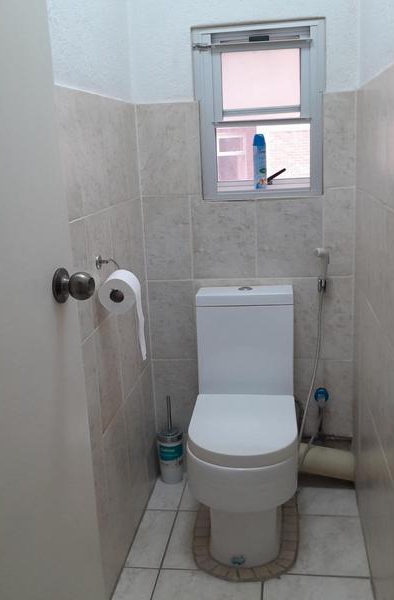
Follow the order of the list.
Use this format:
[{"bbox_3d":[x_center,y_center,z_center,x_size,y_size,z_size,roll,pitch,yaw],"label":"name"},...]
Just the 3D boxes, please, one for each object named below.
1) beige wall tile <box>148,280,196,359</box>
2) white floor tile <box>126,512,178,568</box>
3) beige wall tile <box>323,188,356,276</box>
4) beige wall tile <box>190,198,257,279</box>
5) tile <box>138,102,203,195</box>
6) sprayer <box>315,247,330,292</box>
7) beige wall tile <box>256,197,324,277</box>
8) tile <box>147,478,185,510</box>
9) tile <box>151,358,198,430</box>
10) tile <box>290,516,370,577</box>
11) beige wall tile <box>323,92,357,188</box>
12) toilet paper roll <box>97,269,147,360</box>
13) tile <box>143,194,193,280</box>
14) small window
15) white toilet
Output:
[{"bbox_3d":[-0.096,0.082,2.442,0.189,0.332,0.010,-1,14,8],"label":"beige wall tile"},{"bbox_3d":[-0.159,0.864,2.180,0.123,0.010,0.329,-1,15,8],"label":"white floor tile"},{"bbox_3d":[0.532,-0.248,2.244,0.116,0.328,0.010,-1,15,8],"label":"beige wall tile"},{"bbox_3d":[0.104,-0.243,2.308,0.250,0.328,0.010,-1,15,8],"label":"beige wall tile"},{"bbox_3d":[-0.104,-0.569,2.272,0.241,0.335,0.010,-1,14,8],"label":"tile"},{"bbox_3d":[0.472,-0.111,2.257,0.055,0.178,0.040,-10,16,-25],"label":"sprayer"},{"bbox_3d":[0.351,-0.246,2.271,0.250,0.328,0.010,-1,15,8],"label":"beige wall tile"},{"bbox_3d":[-0.119,0.800,2.485,0.113,0.010,0.253,-1,14,8],"label":"tile"},{"bbox_3d":[-0.082,0.406,2.506,0.194,0.334,0.010,-1,15,8],"label":"tile"},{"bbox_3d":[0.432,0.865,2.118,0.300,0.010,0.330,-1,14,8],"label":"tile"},{"bbox_3d":[0.516,-0.571,2.161,0.116,0.339,0.010,-1,15,8],"label":"beige wall tile"},{"bbox_3d":[-0.213,0.051,1.754,0.115,0.260,0.100,-1,15,8],"label":"toilet paper roll"},{"bbox_3d":[-0.113,-0.242,2.359,0.189,0.332,0.010,-1,14,8],"label":"tile"},{"bbox_3d":[0.231,-0.686,2.209,0.468,0.607,0.070,-1,14,8],"label":"small window"},{"bbox_3d":[0.174,0.432,2.145,0.360,0.840,0.605,-1,14,8],"label":"white toilet"}]

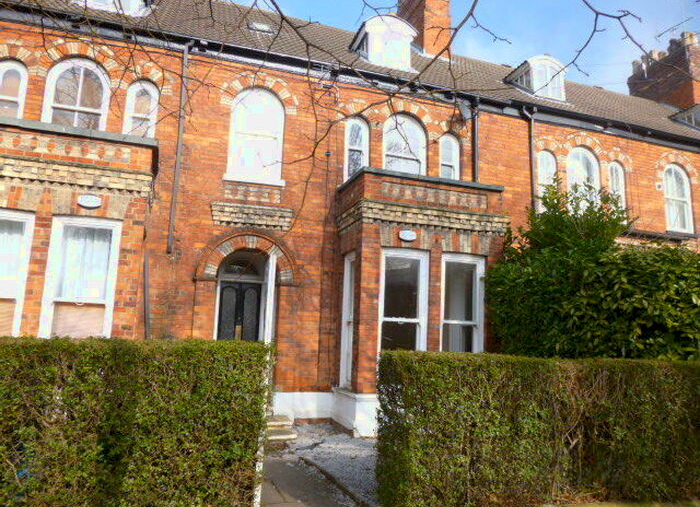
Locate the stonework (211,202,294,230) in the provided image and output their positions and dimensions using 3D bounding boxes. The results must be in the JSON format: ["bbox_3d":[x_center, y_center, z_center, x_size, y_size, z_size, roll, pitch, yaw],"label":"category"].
[{"bbox_3d":[-1.747,-0.641,9.106,1.438,0.410,0.173,5,-8,-18],"label":"stonework"}]

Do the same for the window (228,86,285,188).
[{"bbox_3d":[-1.805,-2.266,9.782,1.070,1.912,0.150,5,-8,-19],"label":"window"}]

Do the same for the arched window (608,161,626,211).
[{"bbox_3d":[6.602,-1.495,12.594,0.521,1.571,0.150,5,-8,-19],"label":"arched window"}]

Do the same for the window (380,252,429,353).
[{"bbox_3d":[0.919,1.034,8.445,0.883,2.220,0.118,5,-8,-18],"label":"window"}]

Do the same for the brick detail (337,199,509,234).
[{"bbox_3d":[1.281,-0.510,9.350,2.866,0.382,1.474,5,-8,-18],"label":"brick detail"}]

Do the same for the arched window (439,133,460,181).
[{"bbox_3d":[2.142,-1.858,11.097,0.511,1.562,0.150,5,-8,-19],"label":"arched window"}]

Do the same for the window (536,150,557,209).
[{"bbox_3d":[4.508,-1.631,11.502,0.546,1.529,0.109,5,-8,-18],"label":"window"}]

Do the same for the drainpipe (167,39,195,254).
[{"bbox_3d":[-2.932,-1.893,8.745,0.182,3.786,0.209,5,-8,-18],"label":"drainpipe"}]

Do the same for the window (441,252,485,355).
[{"bbox_3d":[2.003,1.209,9.154,0.891,2.445,0.150,5,-8,-19],"label":"window"}]

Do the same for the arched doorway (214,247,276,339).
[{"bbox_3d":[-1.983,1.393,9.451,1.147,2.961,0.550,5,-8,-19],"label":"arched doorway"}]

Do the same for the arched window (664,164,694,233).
[{"bbox_3d":[8.556,-1.436,13.262,0.956,1.846,0.150,5,-8,-19],"label":"arched window"}]

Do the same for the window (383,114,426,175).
[{"bbox_3d":[1.141,-2.078,10.412,1.010,1.656,0.109,5,-8,-18],"label":"window"}]

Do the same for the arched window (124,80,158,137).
[{"bbox_3d":[-3.781,-2.340,9.109,0.530,1.571,0.150,5,-8,-19],"label":"arched window"}]

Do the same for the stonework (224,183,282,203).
[{"bbox_3d":[-1.759,-1.085,9.221,1.037,0.282,0.073,5,-8,-18],"label":"stonework"}]

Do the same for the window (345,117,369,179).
[{"bbox_3d":[0.141,-2.012,10.063,0.510,1.529,0.109,5,-8,-18],"label":"window"}]

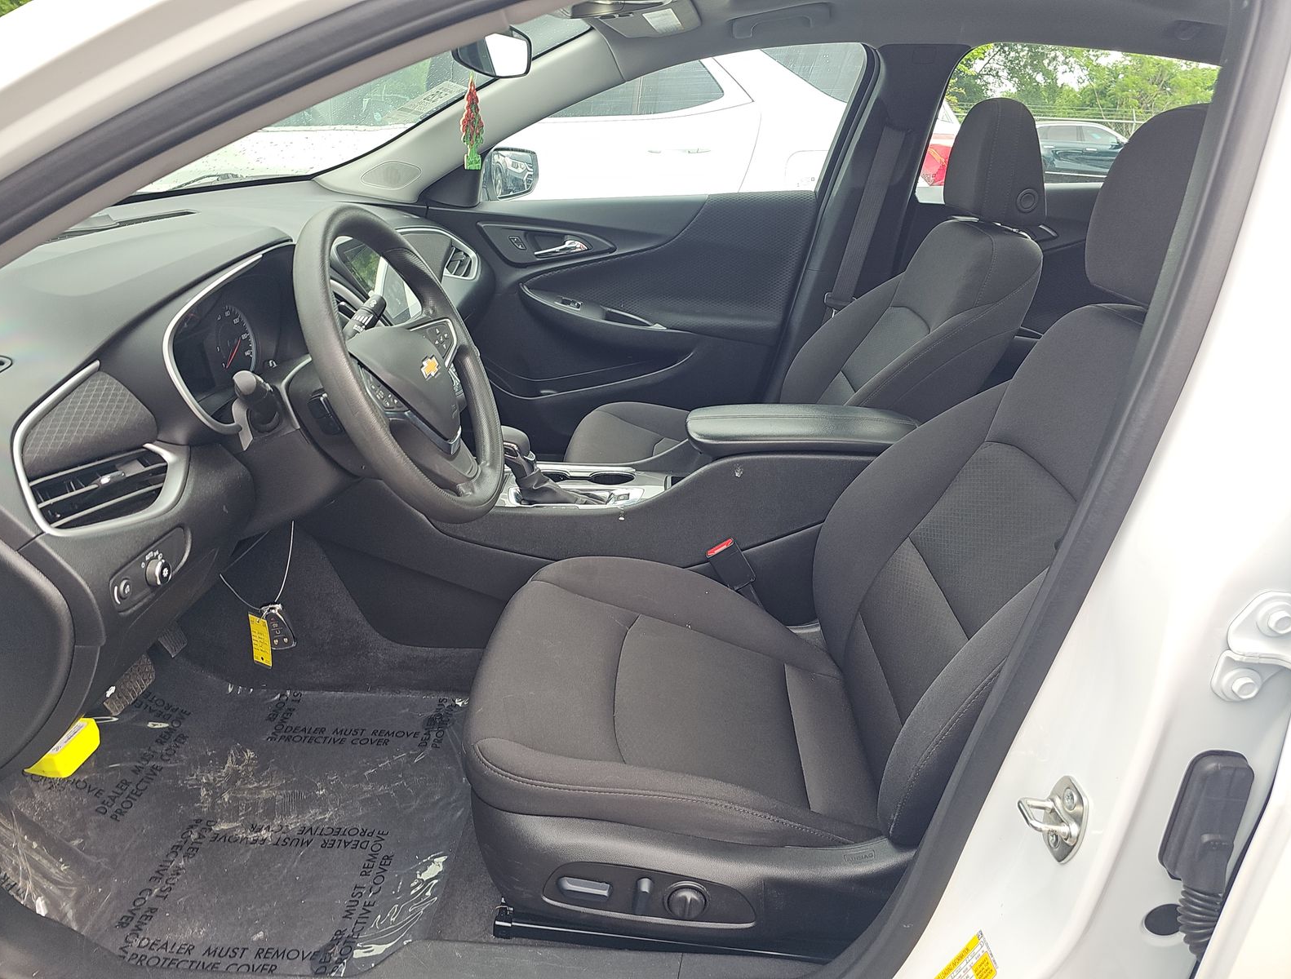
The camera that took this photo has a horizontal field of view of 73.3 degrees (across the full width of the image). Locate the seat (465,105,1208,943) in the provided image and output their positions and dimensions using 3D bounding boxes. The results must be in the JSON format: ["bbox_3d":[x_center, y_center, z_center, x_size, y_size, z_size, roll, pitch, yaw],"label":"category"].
[{"bbox_3d":[0.213,0.045,1.019,0.823,0.929,0.540,3,24,3],"label":"seat"}]

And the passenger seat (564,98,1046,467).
[{"bbox_3d":[0.270,-0.273,1.708,0.843,0.929,0.542,3,24,3],"label":"passenger seat"}]

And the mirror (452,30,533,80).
[{"bbox_3d":[-0.208,-0.588,1.183,0.042,0.067,0.232,11,26,11],"label":"mirror"}]

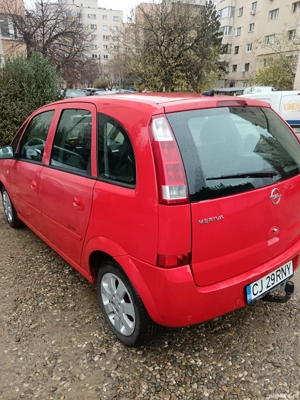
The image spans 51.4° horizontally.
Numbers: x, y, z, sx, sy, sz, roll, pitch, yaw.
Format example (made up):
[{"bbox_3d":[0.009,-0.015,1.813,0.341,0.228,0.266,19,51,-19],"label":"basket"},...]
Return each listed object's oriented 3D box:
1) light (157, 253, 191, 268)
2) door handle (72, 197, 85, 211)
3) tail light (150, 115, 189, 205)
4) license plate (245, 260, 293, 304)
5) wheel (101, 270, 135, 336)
[{"bbox_3d":[0.120,0.301,1.573,0.147,0.091,0.096,-5,18,-15],"label":"light"},{"bbox_3d":[-0.489,0.018,2.179,0.050,0.085,0.165,-13,21,-36],"label":"door handle"},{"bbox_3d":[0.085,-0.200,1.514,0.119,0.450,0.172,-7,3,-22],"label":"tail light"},{"bbox_3d":[0.794,0.523,2.032,0.520,0.110,0.020,-13,9,-36],"label":"license plate"},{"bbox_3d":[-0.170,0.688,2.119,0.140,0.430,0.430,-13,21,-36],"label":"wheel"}]

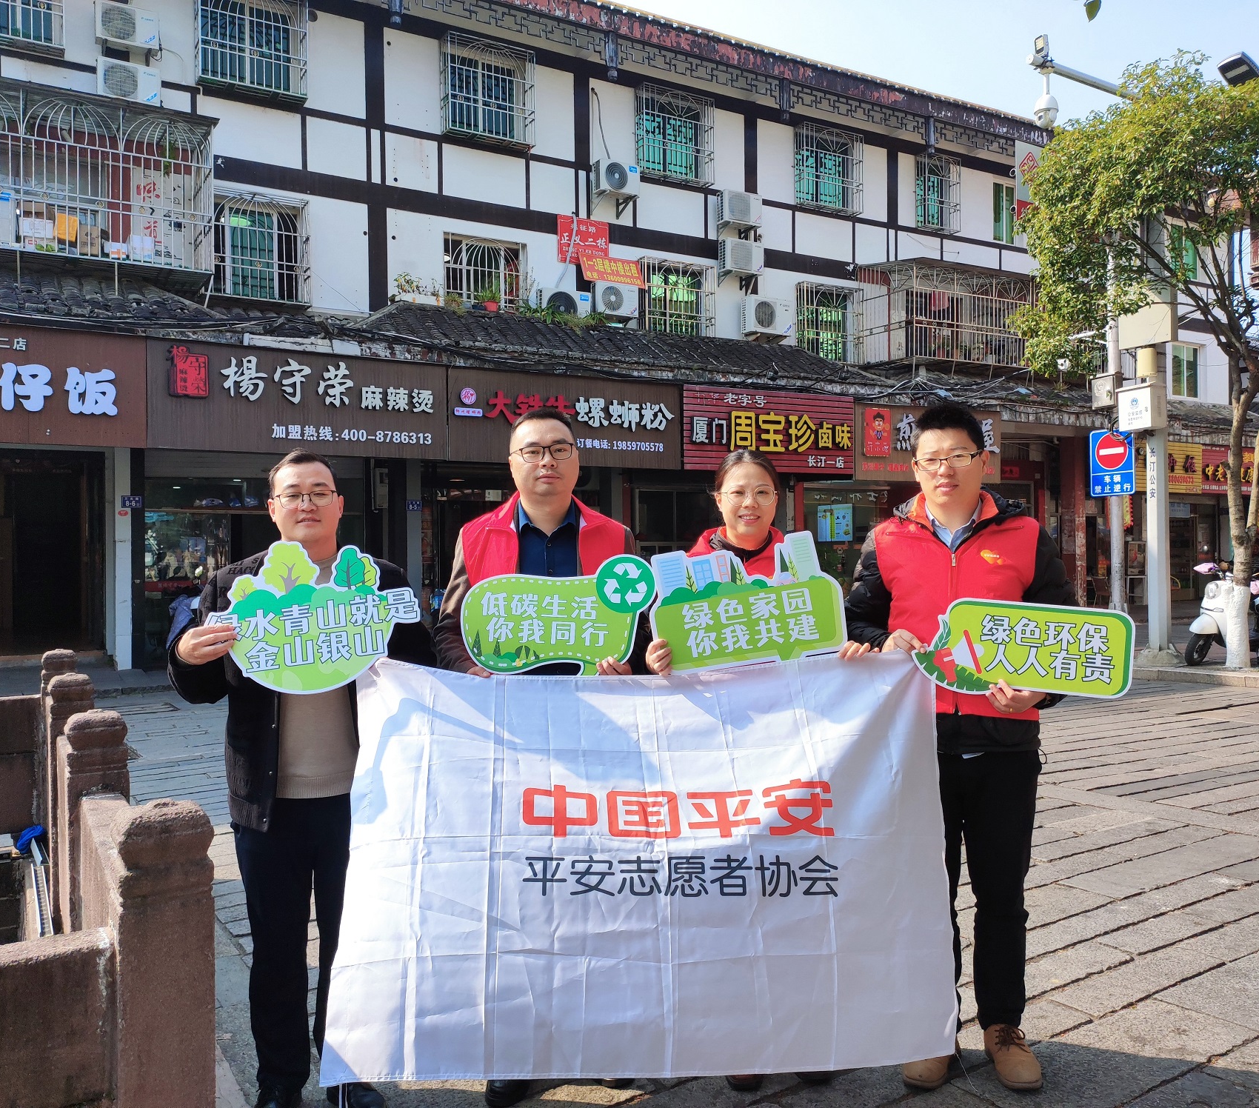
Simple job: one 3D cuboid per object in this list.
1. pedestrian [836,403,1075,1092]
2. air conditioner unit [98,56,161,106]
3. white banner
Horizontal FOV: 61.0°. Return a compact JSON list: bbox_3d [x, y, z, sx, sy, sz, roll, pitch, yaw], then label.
[{"bbox_3d":[0.835,0.472,2.760,0.600,1.730,0.410,0,0,12],"label":"pedestrian"},{"bbox_3d":[-6.596,-6.167,14.097,0.741,0.490,0.290,0,0,-29],"label":"air conditioner unit"},{"bbox_3d":[0.030,0.735,2.540,1.460,0.980,0.150,0,0,-5],"label":"white banner"}]

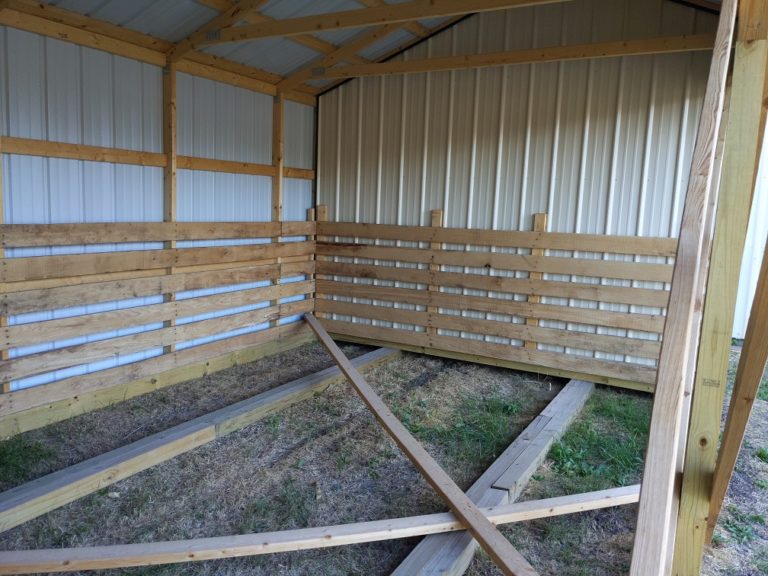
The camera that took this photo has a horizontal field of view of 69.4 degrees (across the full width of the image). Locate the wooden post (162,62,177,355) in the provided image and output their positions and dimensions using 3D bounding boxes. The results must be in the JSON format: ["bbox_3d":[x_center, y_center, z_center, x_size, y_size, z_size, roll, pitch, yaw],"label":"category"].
[{"bbox_3d":[-1.671,-0.551,4.330,0.089,2.314,0.042,7,9,31],"label":"wooden post"}]

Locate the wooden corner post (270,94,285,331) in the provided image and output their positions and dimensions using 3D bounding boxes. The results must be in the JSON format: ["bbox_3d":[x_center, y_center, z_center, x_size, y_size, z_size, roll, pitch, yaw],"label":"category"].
[{"bbox_3d":[-1.020,-0.655,5.310,0.089,2.309,0.042,7,9,31],"label":"wooden corner post"}]

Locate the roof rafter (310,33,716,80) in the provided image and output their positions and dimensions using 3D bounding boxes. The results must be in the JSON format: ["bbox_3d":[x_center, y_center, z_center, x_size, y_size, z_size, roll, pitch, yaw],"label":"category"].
[{"bbox_3d":[0.845,-1.760,4.255,3.360,0.090,0.040,6,9,26],"label":"roof rafter"}]

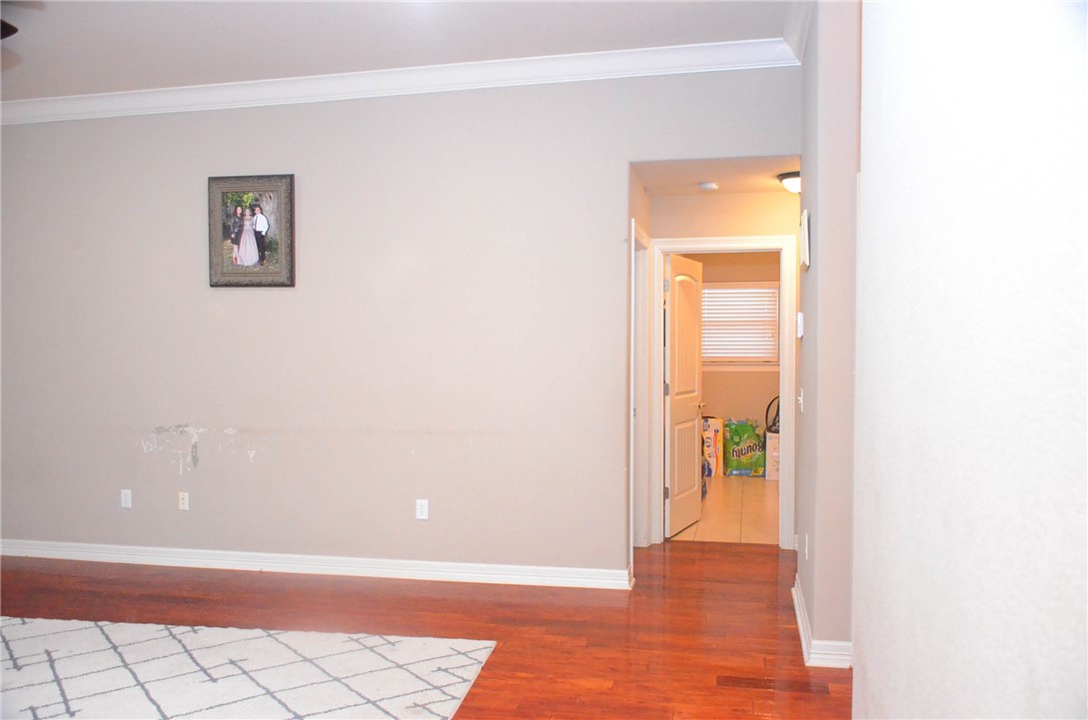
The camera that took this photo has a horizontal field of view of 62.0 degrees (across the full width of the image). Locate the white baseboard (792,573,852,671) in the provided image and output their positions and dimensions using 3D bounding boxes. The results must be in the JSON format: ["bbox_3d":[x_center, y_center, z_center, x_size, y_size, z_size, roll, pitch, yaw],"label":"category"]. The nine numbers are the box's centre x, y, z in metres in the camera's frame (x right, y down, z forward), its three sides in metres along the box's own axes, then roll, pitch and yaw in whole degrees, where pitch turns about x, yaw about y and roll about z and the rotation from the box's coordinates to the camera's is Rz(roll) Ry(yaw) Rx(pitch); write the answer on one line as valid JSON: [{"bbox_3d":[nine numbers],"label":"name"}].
[{"bbox_3d":[1.407,1.281,4.622,0.179,0.118,1.254,0,2,12],"label":"white baseboard"}]

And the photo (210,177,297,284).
[{"bbox_3d":[-1.818,-0.801,5.644,0.581,0.685,0.040,0,2,12],"label":"photo"}]

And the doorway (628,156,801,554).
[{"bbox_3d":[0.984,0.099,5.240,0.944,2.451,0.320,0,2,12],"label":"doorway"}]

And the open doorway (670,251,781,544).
[{"bbox_3d":[1.242,0.269,6.341,0.800,2.045,0.140,0,2,12],"label":"open doorway"}]

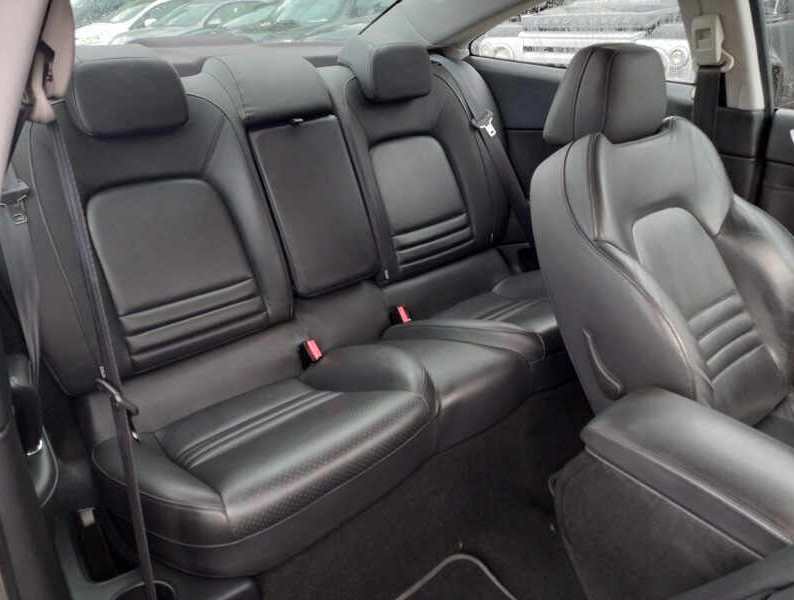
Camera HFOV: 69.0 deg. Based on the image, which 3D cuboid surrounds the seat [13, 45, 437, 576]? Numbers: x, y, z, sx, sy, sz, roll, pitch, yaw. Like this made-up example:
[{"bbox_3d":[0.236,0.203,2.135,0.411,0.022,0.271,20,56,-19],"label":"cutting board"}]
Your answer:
[{"bbox_3d":[-0.376,-0.057,1.090,0.551,0.738,0.894,-21,34,-34],"label":"seat"}]

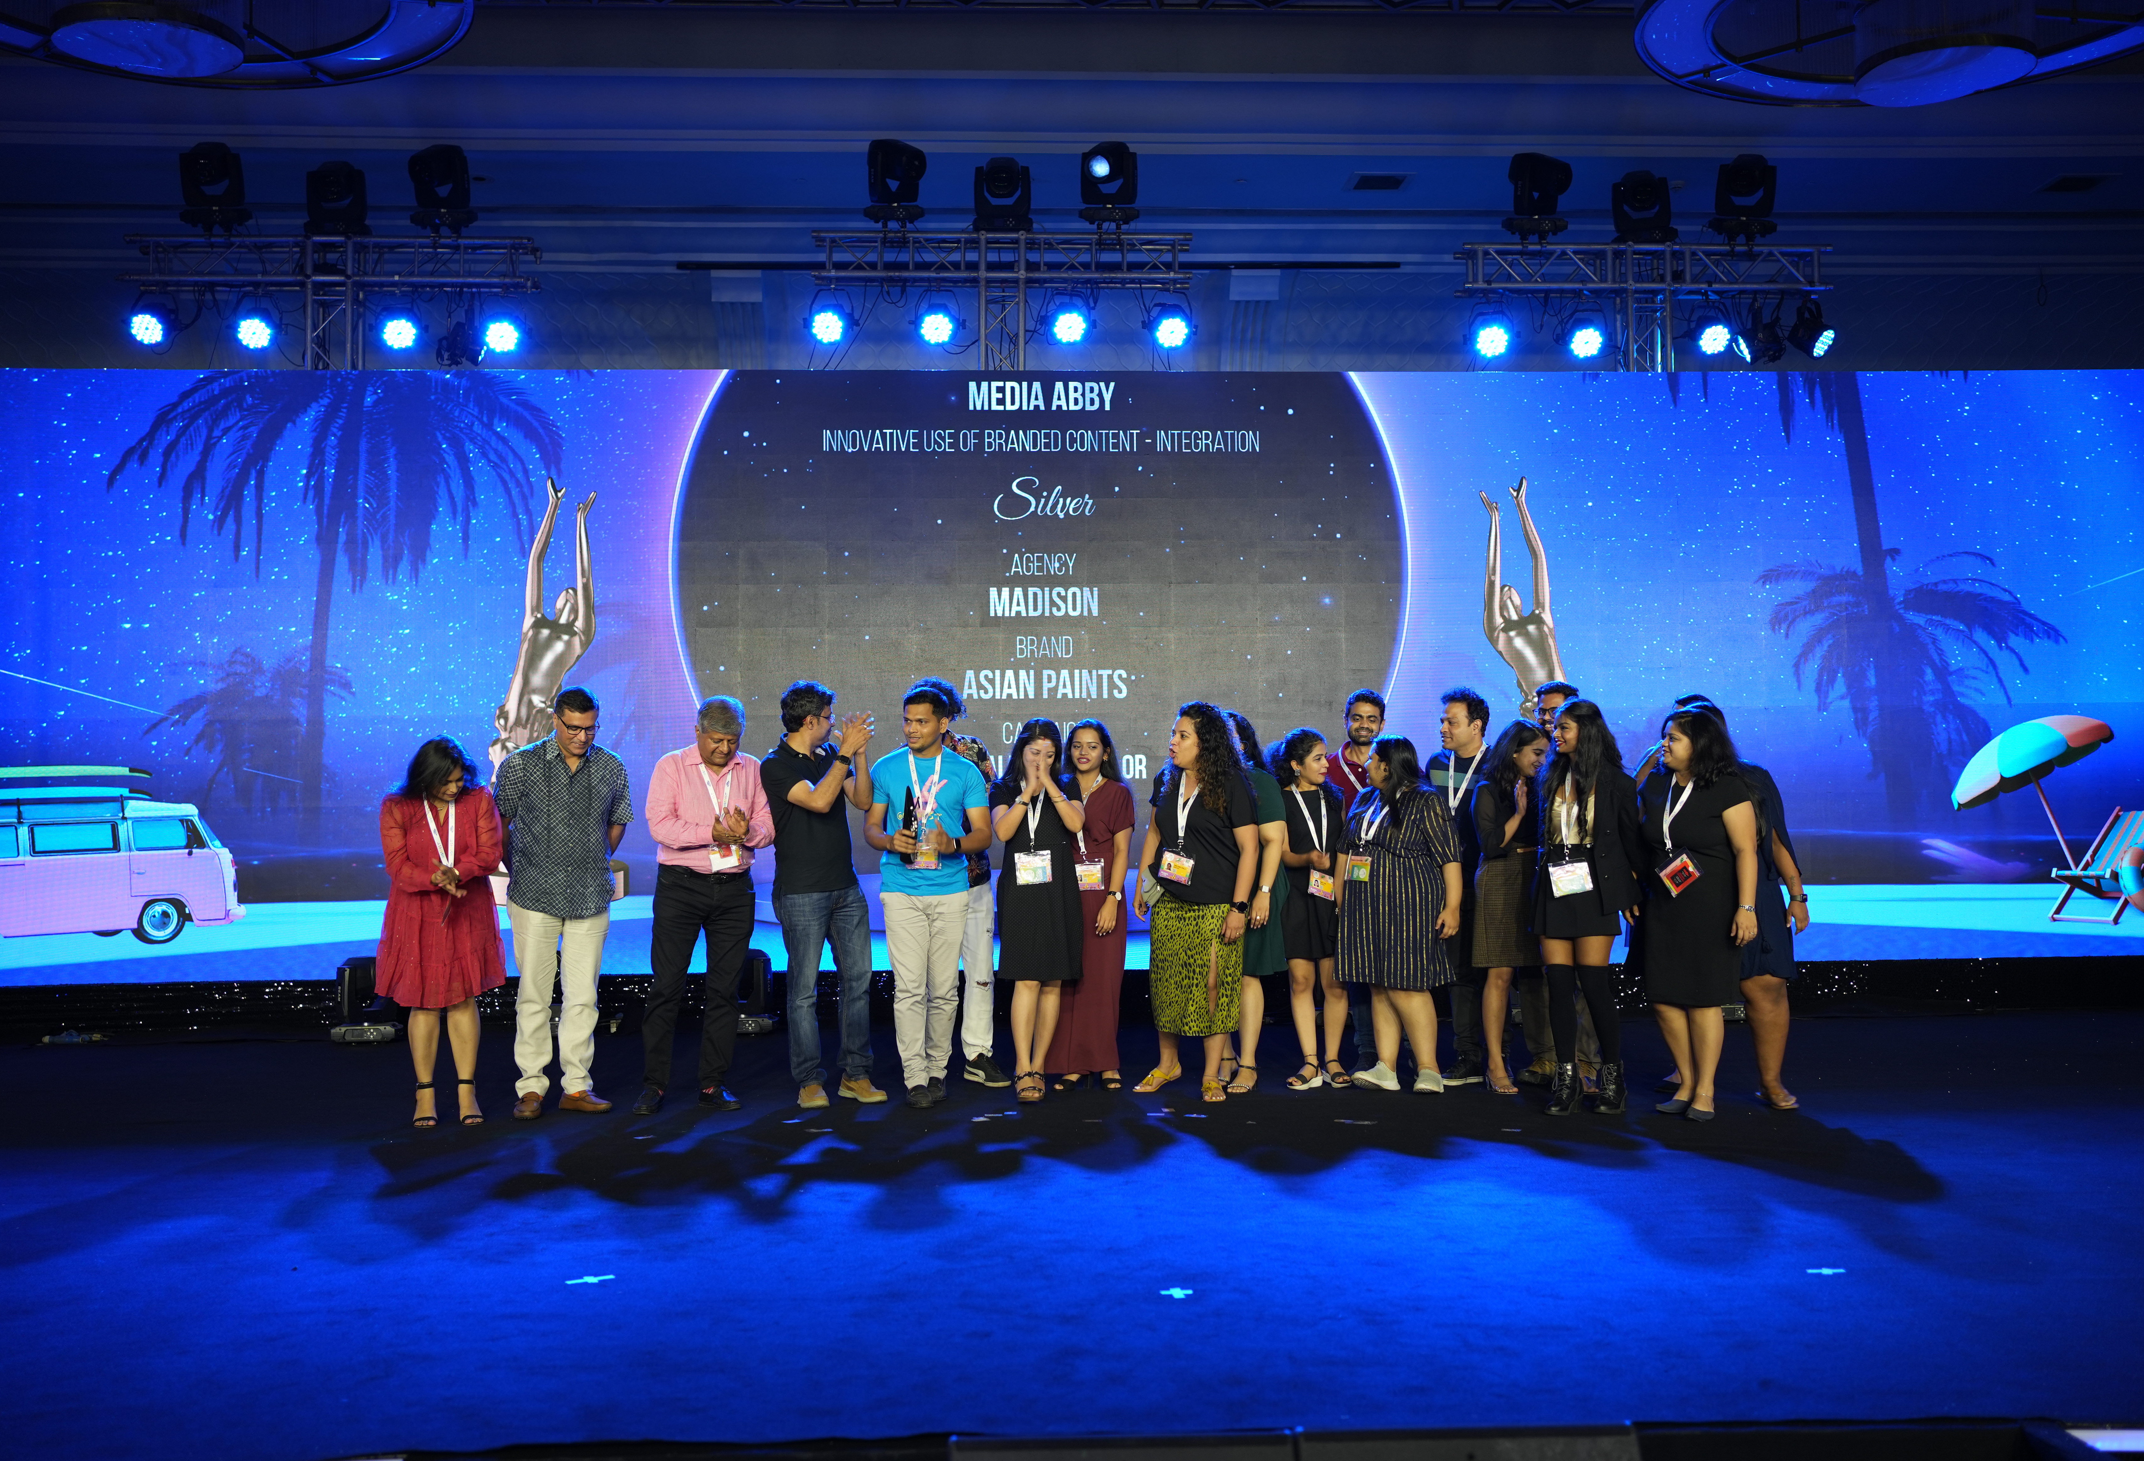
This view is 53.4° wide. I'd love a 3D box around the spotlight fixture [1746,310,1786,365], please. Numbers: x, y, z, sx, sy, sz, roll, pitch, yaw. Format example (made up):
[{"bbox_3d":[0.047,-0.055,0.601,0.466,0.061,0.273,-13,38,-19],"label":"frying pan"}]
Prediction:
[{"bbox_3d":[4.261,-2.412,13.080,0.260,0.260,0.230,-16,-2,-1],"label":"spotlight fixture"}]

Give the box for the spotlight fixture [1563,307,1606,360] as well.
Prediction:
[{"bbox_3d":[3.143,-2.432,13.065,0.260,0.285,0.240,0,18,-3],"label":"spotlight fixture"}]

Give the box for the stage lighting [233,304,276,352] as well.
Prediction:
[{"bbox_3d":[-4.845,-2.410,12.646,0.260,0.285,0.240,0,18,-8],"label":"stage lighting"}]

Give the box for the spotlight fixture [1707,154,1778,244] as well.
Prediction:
[{"bbox_3d":[4.108,-3.252,13.050,0.360,0.470,0.360,-1,-2,19],"label":"spotlight fixture"}]

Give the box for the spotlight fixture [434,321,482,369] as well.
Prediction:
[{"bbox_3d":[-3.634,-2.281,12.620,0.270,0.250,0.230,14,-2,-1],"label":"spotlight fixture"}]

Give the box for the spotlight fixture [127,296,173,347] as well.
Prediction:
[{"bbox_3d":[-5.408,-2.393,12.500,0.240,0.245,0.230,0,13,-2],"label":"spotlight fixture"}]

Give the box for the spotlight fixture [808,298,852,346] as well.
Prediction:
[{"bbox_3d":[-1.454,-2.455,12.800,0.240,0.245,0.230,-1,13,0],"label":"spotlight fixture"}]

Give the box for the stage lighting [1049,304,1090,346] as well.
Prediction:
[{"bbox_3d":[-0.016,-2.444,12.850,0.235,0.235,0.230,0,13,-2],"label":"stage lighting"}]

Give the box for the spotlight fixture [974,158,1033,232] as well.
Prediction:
[{"bbox_3d":[-0.422,-3.242,12.920,0.360,0.430,0.340,0,-2,-2],"label":"spotlight fixture"}]

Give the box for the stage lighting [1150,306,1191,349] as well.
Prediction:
[{"bbox_3d":[0.591,-2.449,12.931,0.250,0.260,0.240,0,18,-8],"label":"stage lighting"}]

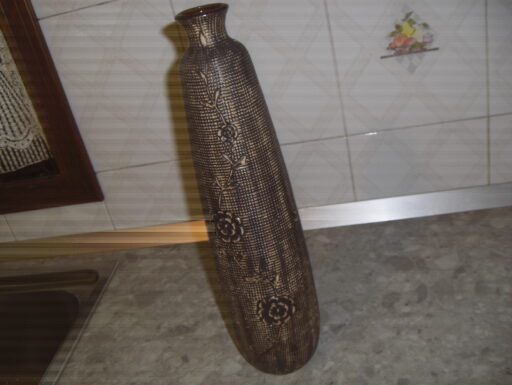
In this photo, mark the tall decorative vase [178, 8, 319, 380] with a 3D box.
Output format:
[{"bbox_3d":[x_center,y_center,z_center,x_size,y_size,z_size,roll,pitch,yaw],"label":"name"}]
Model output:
[{"bbox_3d":[-0.006,0.018,0.583,0.104,0.408,0.104,-14,28,-1],"label":"tall decorative vase"}]

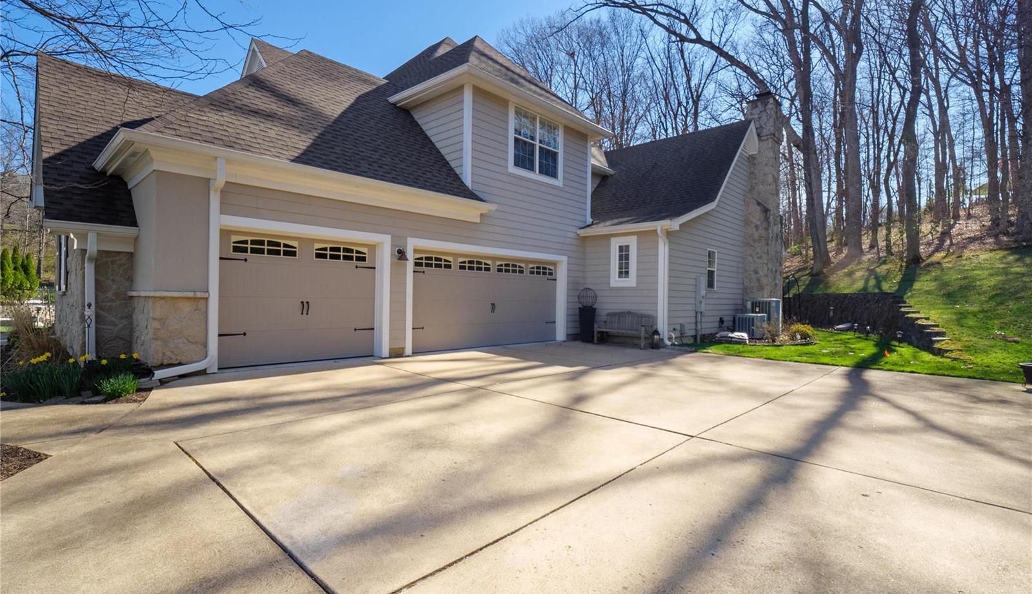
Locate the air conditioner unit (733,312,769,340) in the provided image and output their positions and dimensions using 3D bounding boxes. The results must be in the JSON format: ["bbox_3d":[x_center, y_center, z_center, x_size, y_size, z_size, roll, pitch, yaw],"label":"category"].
[{"bbox_3d":[7.316,0.899,14.307,0.700,0.760,0.700,0,-1,43],"label":"air conditioner unit"}]

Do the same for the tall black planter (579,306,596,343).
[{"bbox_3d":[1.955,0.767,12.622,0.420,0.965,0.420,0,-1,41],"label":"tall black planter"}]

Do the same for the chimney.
[{"bbox_3d":[8.693,-2.835,16.104,0.810,8.470,1.580,0,-1,45],"label":"chimney"}]

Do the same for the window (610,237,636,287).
[{"bbox_3d":[2.939,-0.949,12.445,0.789,1.350,0.080,1,0,44],"label":"window"}]

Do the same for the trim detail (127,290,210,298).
[{"bbox_3d":[-5.198,-0.027,6.839,1.500,0.090,0.680,0,-1,43],"label":"trim detail"}]

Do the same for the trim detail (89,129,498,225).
[{"bbox_3d":[-3.591,-1.870,8.682,2.528,0.395,6.408,0,-1,45],"label":"trim detail"}]

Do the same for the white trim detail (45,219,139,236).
[{"bbox_3d":[-6.020,-0.976,6.535,0.250,0.160,0.970,0,-1,45],"label":"white trim detail"}]

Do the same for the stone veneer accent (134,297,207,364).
[{"bbox_3d":[-5.168,0.486,6.830,1.420,0.945,0.640,0,-1,43],"label":"stone veneer accent"}]

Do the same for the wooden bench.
[{"bbox_3d":[2.808,0.815,11.781,1.420,0.890,0.680,0,-1,41],"label":"wooden bench"}]

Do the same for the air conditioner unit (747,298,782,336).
[{"bbox_3d":[8.027,0.678,14.896,0.780,1.170,0.780,0,-1,43],"label":"air conditioner unit"}]

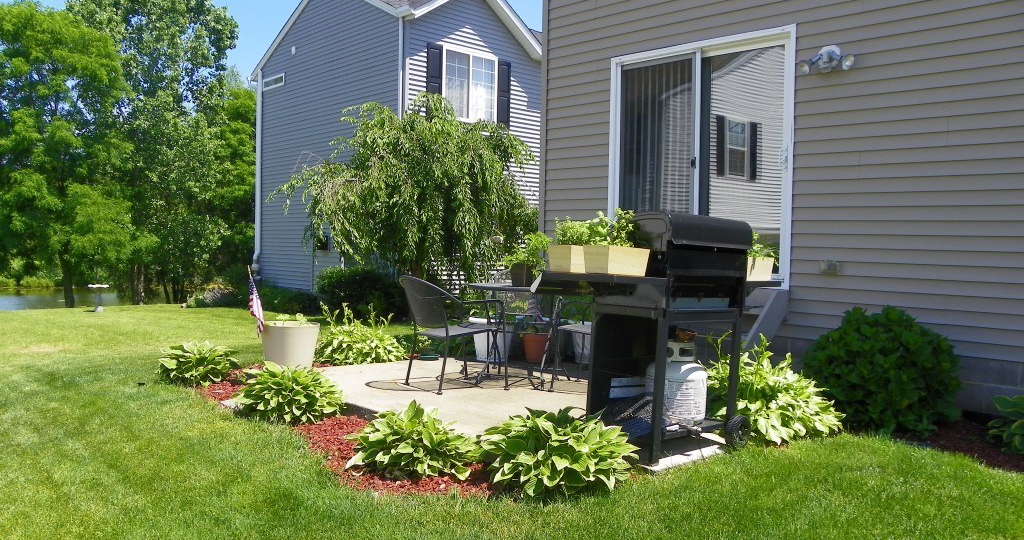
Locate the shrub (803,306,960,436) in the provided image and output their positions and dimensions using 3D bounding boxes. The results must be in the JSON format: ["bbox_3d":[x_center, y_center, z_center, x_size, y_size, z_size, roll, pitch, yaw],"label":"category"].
[{"bbox_3d":[2.426,0.602,5.050,0.920,0.760,0.980,-2,4,-45],"label":"shrub"}]

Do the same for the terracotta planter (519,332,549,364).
[{"bbox_3d":[0.202,0.670,6.750,0.255,0.265,0.255,1,3,0],"label":"terracotta planter"}]

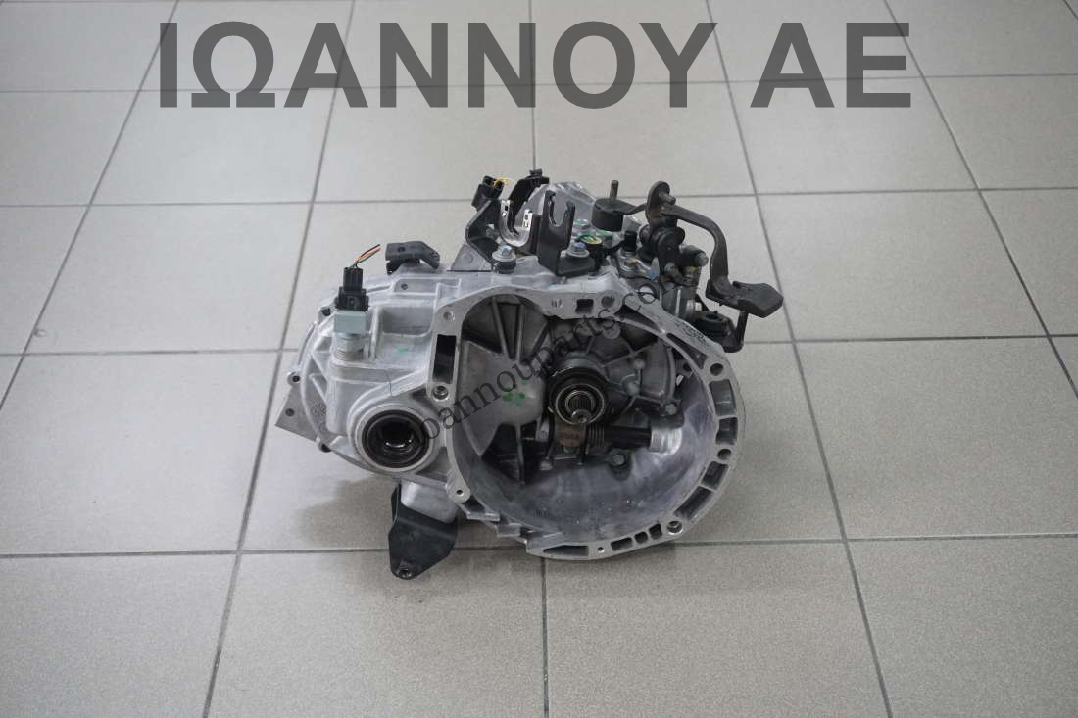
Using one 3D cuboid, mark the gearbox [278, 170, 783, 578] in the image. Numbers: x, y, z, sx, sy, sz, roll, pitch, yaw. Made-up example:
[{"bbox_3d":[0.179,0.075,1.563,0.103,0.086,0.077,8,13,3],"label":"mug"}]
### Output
[{"bbox_3d":[-0.008,-0.033,1.303,0.545,0.365,0.385,-1,43,0],"label":"gearbox"}]

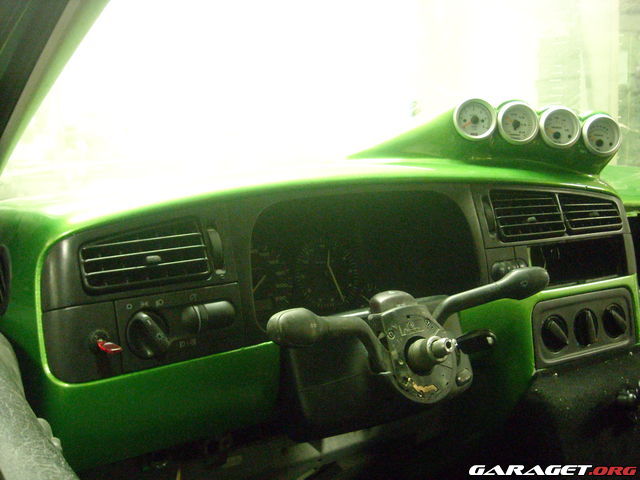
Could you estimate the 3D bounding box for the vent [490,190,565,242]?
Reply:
[{"bbox_3d":[0.271,-0.034,0.863,0.115,0.069,0.035,-6,0,-23],"label":"vent"}]

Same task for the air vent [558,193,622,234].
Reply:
[{"bbox_3d":[0.370,-0.037,0.908,0.111,0.059,0.035,-6,0,-23],"label":"air vent"}]

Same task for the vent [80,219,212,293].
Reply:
[{"bbox_3d":[-0.177,0.014,0.655,0.124,0.063,0.035,-7,0,-27],"label":"vent"}]

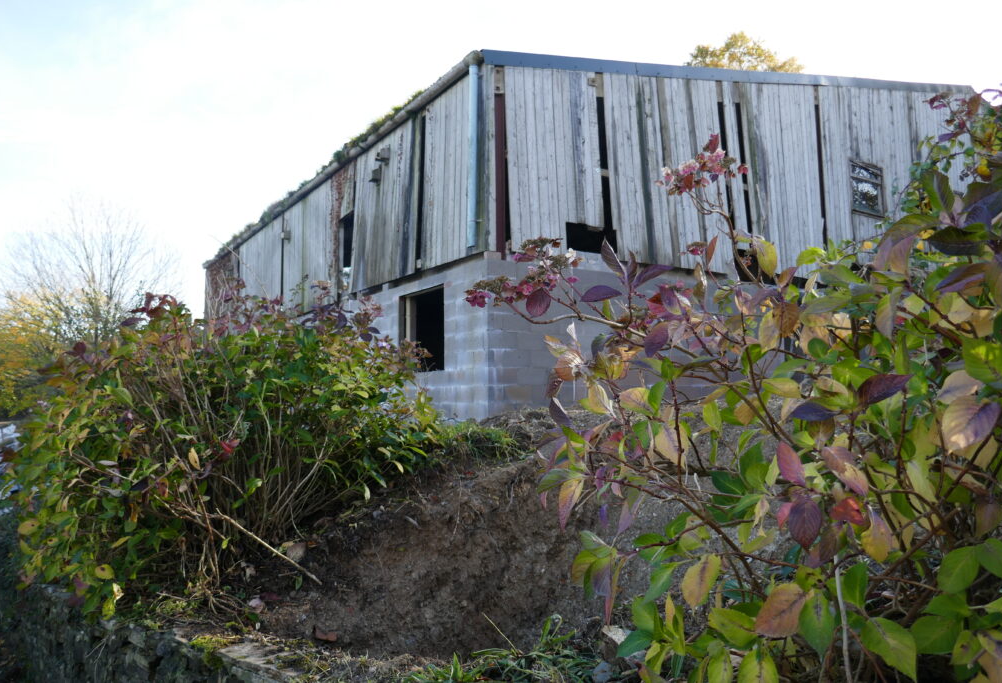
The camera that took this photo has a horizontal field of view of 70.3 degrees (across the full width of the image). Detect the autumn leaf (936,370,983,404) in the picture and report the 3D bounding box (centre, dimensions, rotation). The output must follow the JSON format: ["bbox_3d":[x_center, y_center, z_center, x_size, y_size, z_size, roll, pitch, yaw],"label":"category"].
[{"bbox_3d":[0.915,0.092,1.420,0.098,0.062,0.020,-29,-29,-10],"label":"autumn leaf"}]

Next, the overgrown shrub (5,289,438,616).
[{"bbox_3d":[-1.268,0.489,3.250,1.950,1.400,1.600,1,-4,-17],"label":"overgrown shrub"}]

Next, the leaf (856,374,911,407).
[{"bbox_3d":[0.726,0.093,1.350,0.115,0.062,0.022,-19,-35,-3],"label":"leaf"}]

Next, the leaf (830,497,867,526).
[{"bbox_3d":[0.684,0.335,1.400,0.078,0.055,0.022,19,-26,17],"label":"leaf"}]

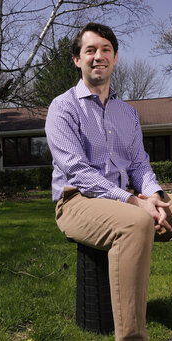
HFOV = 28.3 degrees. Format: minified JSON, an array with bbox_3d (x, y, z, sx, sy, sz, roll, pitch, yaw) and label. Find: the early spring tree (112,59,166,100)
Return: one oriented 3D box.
[{"bbox_3d":[5.100,-6.100,40.000,7.800,14.200,7.800,-1,-1,11],"label":"early spring tree"}]

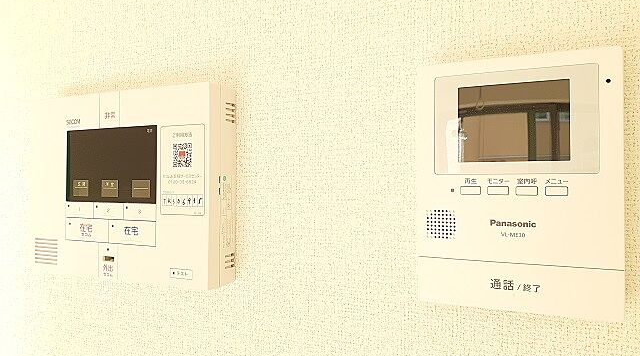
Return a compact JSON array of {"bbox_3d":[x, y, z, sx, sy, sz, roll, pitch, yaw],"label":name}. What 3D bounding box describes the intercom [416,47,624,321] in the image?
[{"bbox_3d":[0.135,0.004,0.348,0.128,0.171,0.024,0,-1,25],"label":"intercom"}]

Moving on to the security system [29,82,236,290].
[{"bbox_3d":[-0.191,0.008,0.493,0.232,0.177,0.041,0,-1,25],"label":"security system"}]

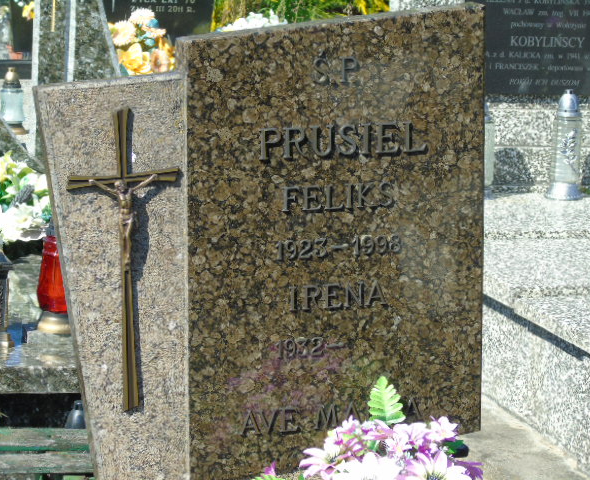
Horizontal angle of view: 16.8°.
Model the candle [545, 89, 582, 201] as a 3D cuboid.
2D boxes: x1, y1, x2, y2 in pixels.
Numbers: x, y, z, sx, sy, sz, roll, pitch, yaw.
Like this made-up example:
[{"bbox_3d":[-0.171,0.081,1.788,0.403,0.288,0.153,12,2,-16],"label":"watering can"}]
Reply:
[{"bbox_3d":[0.659,-0.234,4.850,0.090,0.265,0.090,1,9,-3],"label":"candle"}]

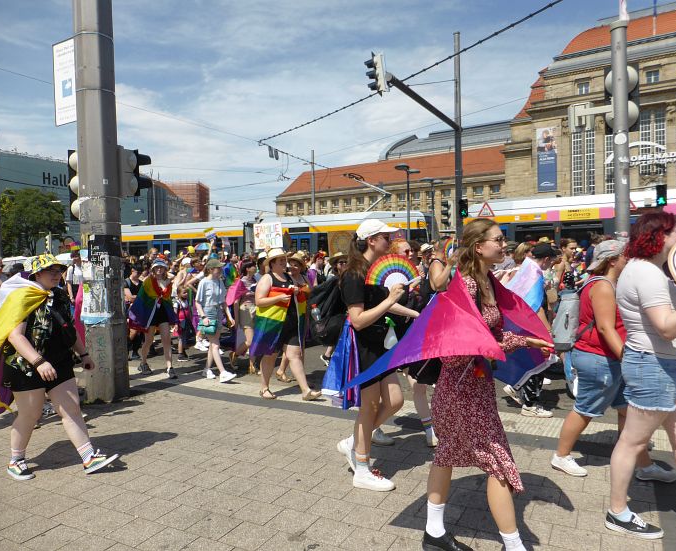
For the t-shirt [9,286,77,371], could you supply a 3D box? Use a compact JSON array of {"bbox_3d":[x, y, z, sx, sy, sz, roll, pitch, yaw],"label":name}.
[{"bbox_3d":[-2.198,0.396,3.800,0.370,0.600,0.460,0,2,30],"label":"t-shirt"}]

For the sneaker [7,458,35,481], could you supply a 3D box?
[{"bbox_3d":[-2.371,1.435,3.810,0.280,0.110,0.105,0,2,29],"label":"sneaker"}]

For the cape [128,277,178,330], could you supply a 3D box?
[{"bbox_3d":[-2.514,0.380,6.900,0.680,0.720,0.400,-2,1,-14],"label":"cape"}]

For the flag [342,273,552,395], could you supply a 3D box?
[{"bbox_3d":[0.541,0.301,2.559,1.000,0.600,0.550,-1,2,22],"label":"flag"}]

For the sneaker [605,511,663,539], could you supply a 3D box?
[{"bbox_3d":[1.614,1.327,2.781,0.275,0.100,0.100,0,2,31],"label":"sneaker"}]

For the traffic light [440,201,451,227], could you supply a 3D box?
[{"bbox_3d":[3.125,-1.802,14.800,0.360,0.760,0.260,-1,2,26],"label":"traffic light"}]

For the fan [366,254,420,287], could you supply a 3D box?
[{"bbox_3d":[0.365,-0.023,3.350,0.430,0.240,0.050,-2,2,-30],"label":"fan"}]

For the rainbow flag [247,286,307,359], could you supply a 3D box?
[{"bbox_3d":[-0.690,0.521,5.900,0.450,0.830,0.550,-1,2,28],"label":"rainbow flag"}]

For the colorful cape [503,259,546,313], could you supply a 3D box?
[{"bbox_3d":[1.767,0.114,4.850,0.450,0.600,0.480,-1,2,22],"label":"colorful cape"}]

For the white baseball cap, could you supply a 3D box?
[{"bbox_3d":[0.269,-0.306,3.420,0.280,0.135,0.180,-7,1,2],"label":"white baseball cap"}]

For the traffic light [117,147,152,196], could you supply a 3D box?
[{"bbox_3d":[-2.273,-1.164,5.700,0.260,0.520,0.330,0,2,41],"label":"traffic light"}]

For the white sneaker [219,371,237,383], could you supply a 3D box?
[{"bbox_3d":[-1.366,1.266,6.350,0.260,0.120,0.095,-24,-4,15],"label":"white sneaker"}]

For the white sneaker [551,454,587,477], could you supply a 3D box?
[{"bbox_3d":[1.579,1.302,3.480,0.255,0.110,0.098,10,5,16],"label":"white sneaker"}]

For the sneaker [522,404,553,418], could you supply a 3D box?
[{"bbox_3d":[1.973,1.324,5.049,0.280,0.110,0.100,0,2,30],"label":"sneaker"}]

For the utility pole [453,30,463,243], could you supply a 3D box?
[{"bbox_3d":[3.635,-3.143,15.282,0.200,8.282,0.200,0,2,30],"label":"utility pole"}]

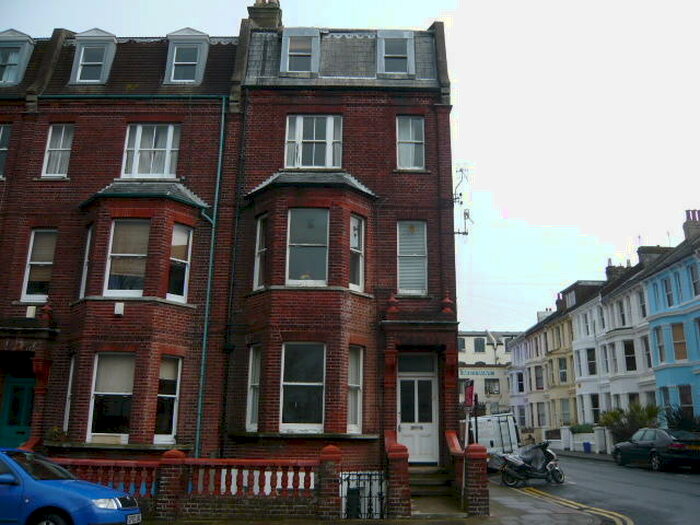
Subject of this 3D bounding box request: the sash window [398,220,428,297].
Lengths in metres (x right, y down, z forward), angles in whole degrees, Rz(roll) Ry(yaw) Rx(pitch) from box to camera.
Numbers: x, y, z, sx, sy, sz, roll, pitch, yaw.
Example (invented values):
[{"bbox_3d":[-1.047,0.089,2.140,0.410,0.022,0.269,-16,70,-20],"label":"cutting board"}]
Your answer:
[{"bbox_3d":[1.579,-0.106,14.466,0.780,1.940,0.150,1,-15,0],"label":"sash window"}]

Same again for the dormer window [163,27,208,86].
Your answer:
[{"bbox_3d":[-4.617,-5.739,16.143,1.160,1.840,0.550,1,-15,0],"label":"dormer window"}]

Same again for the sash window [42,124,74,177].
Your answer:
[{"bbox_3d":[-7.820,-2.992,15.338,0.751,1.600,0.140,0,-15,1],"label":"sash window"}]

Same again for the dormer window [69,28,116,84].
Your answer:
[{"bbox_3d":[-7.257,-5.741,16.158,1.160,1.840,0.550,1,-15,0],"label":"dormer window"}]

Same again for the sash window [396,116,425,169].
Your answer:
[{"bbox_3d":[1.622,-3.192,15.270,0.780,1.570,0.150,1,-15,0],"label":"sash window"}]

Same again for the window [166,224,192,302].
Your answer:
[{"bbox_3d":[-4.248,-0.018,13.976,0.140,1.936,0.590,-11,-19,38],"label":"window"}]

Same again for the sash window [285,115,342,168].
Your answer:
[{"bbox_3d":[-0.983,-3.223,15.292,1.540,1.580,0.150,1,-15,0],"label":"sash window"}]

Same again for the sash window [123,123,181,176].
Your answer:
[{"bbox_3d":[-5.314,-2.982,15.288,1.497,1.595,0.140,0,-15,1],"label":"sash window"}]

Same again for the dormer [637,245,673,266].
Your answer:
[{"bbox_3d":[22.465,-0.440,41.500,2.800,1.700,0.600,1,-15,0],"label":"dormer"}]

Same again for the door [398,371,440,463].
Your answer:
[{"bbox_3d":[1.674,3.900,14.166,0.960,2.080,0.100,1,-15,0],"label":"door"}]

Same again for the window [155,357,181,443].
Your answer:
[{"bbox_3d":[-4.275,3.159,13.146,0.140,1.976,0.598,-11,-19,38],"label":"window"}]

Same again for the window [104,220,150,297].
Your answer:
[{"bbox_3d":[-5.374,-0.081,13.743,1.000,1.930,0.150,1,-15,0],"label":"window"}]

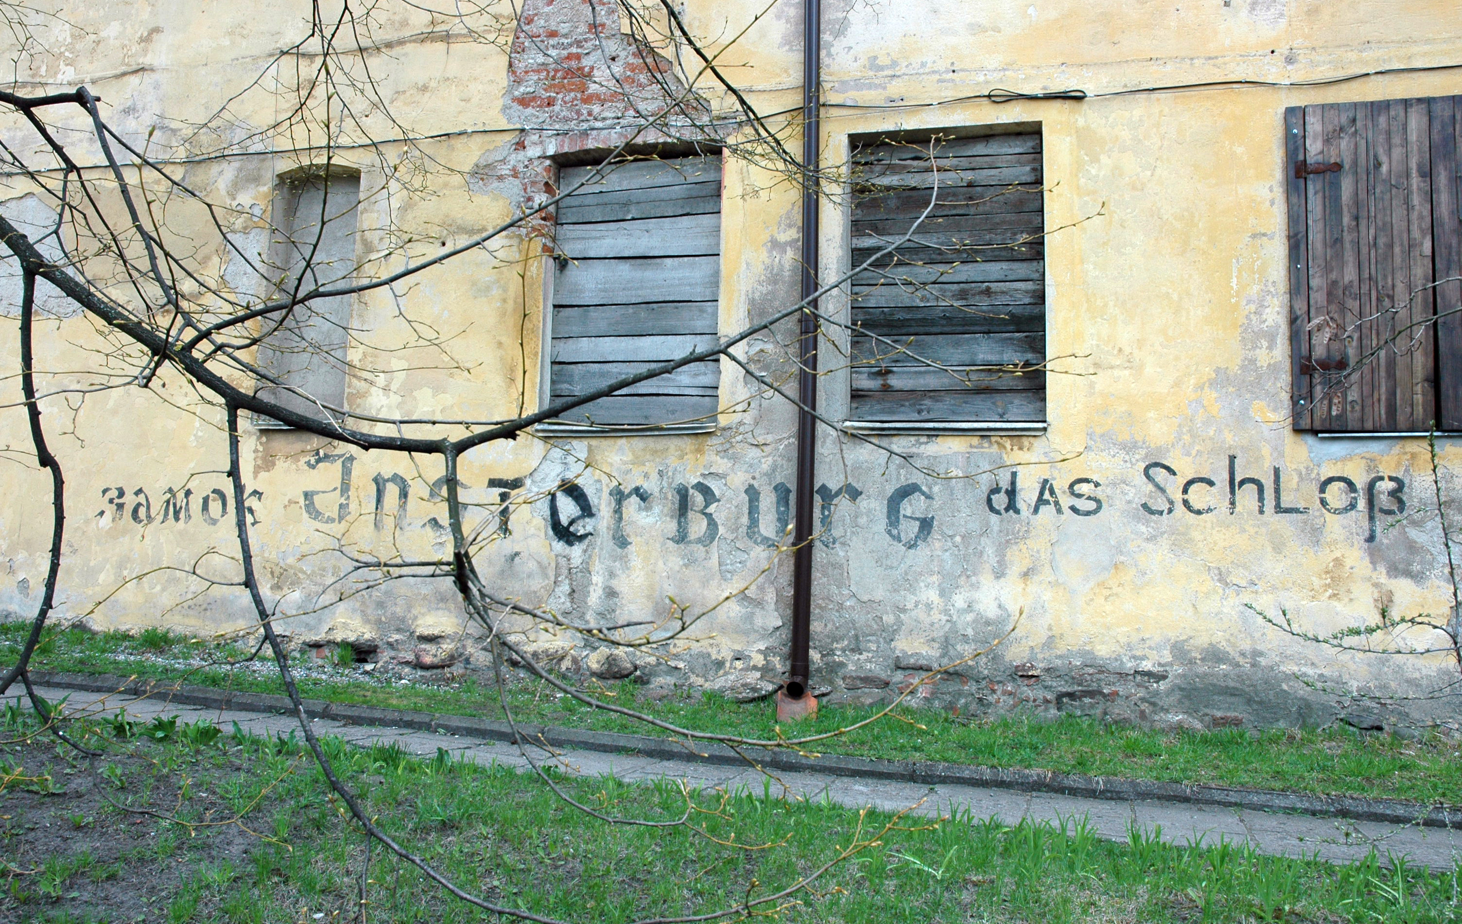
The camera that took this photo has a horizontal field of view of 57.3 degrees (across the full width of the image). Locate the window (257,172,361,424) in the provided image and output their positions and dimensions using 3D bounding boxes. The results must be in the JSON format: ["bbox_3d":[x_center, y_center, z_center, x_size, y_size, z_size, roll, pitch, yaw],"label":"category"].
[{"bbox_3d":[-2.385,-0.942,7.673,0.565,1.473,0.170,0,-8,13],"label":"window"}]

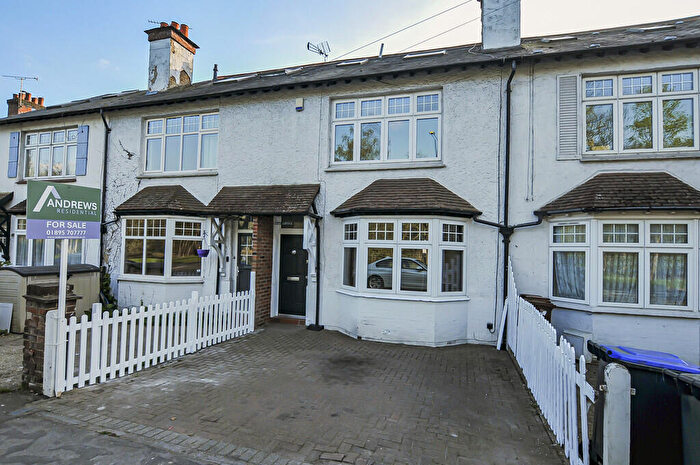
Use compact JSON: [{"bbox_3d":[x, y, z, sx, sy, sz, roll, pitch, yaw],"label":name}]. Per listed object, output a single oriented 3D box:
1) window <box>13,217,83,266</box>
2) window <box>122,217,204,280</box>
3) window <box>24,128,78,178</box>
[{"bbox_3d":[-9.251,0.291,10.588,2.640,1.510,0.520,1,-1,18],"label":"window"},{"bbox_3d":[-5.181,0.375,9.298,2.660,1.520,0.520,1,-1,18],"label":"window"},{"bbox_3d":[-9.545,-2.519,11.157,2.440,1.486,0.100,1,-1,18],"label":"window"}]

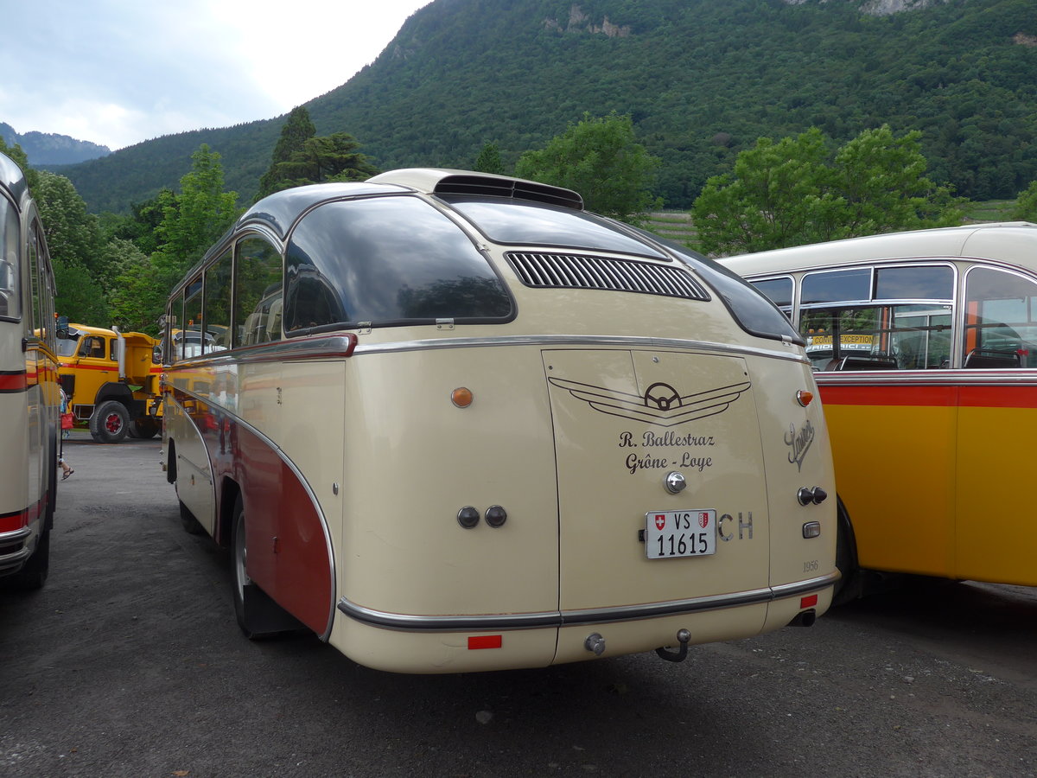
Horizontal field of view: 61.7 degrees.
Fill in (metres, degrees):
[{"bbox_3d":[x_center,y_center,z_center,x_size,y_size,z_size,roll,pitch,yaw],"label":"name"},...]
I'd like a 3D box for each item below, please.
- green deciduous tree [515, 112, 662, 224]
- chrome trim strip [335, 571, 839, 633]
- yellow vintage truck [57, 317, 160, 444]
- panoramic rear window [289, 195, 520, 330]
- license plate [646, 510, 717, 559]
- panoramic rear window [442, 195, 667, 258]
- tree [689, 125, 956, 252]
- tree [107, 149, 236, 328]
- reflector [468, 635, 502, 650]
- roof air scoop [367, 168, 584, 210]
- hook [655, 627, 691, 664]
[{"bbox_3d":[2.734,-4.680,32.951,5.600,11.740,5.400,1,1,5],"label":"green deciduous tree"},{"bbox_3d":[0.461,0.776,3.309,2.220,0.065,0.520,0,1,-25],"label":"chrome trim strip"},{"bbox_3d":[-10.081,-0.172,23.625,2.450,2.850,7.000,1,1,27],"label":"yellow vintage truck"},{"bbox_3d":[-0.545,-0.564,3.587,0.620,0.720,1.300,0,1,-25],"label":"panoramic rear window"},{"bbox_3d":[0.585,0.521,3.120,0.310,0.165,0.020,0,1,-25],"label":"license plate"},{"bbox_3d":[0.130,-0.765,4.034,0.860,0.120,0.840,0,25,-25],"label":"panoramic rear window"},{"bbox_3d":[10.359,-3.727,28.961,9.000,10.110,7.500,1,1,20],"label":"tree"},{"bbox_3d":[-15.632,-5.155,39.946,5.900,12.090,5.600,0,1,-21],"label":"tree"},{"bbox_3d":[-0.111,0.841,2.880,0.112,0.043,0.010,1,1,-12],"label":"reflector"},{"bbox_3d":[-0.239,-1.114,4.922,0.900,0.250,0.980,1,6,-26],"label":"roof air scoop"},{"bbox_3d":[0.547,0.912,3.125,0.060,0.145,0.220,0,1,-25],"label":"hook"}]

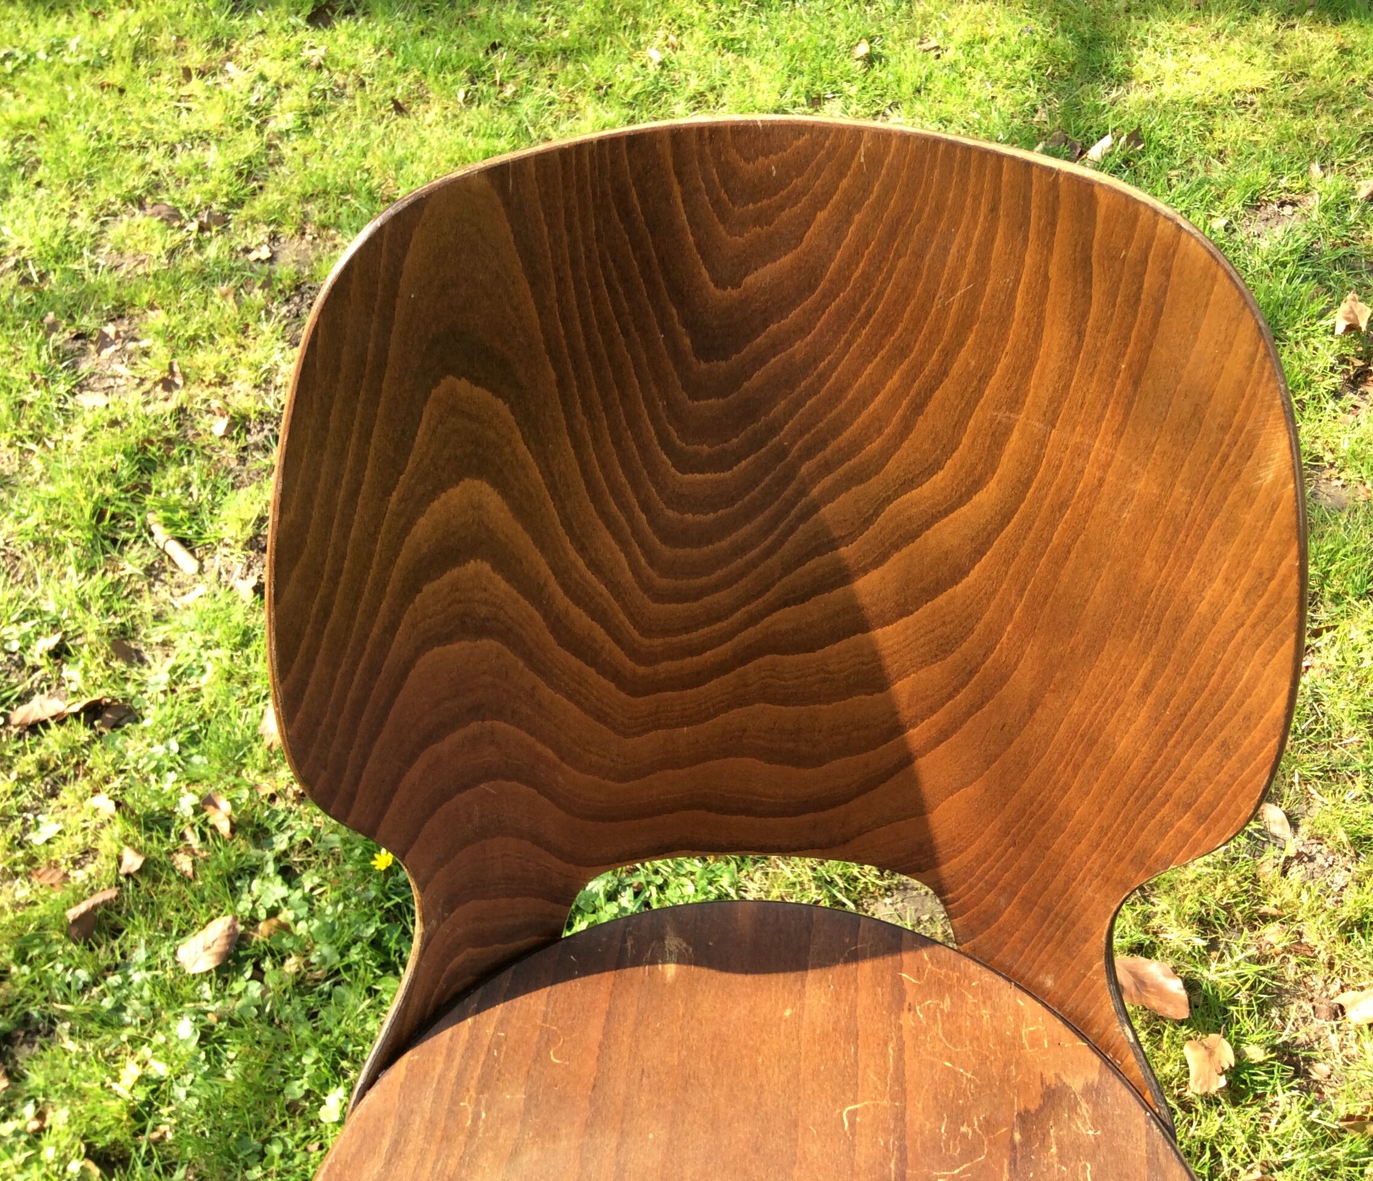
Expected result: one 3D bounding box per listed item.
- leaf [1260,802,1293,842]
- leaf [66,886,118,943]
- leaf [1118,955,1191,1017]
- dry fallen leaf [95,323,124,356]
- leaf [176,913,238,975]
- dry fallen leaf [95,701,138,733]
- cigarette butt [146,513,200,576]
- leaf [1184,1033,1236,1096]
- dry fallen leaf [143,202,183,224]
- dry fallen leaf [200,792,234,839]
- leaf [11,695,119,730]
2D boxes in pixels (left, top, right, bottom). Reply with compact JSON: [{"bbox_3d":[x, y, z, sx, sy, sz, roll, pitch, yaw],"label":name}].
[{"bbox_3d":[0.510,0.201,1.266,0.024,0.015,0.041,-14,49,-13],"label":"leaf"},{"bbox_3d":[-0.487,0.266,1.198,0.048,0.025,0.032,-34,56,-28],"label":"leaf"},{"bbox_3d":[0.366,0.313,1.159,0.070,0.018,0.044,32,54,26],"label":"leaf"},{"bbox_3d":[-0.714,-0.310,1.804,0.033,0.020,0.045,7,44,7],"label":"dry fallen leaf"},{"bbox_3d":[-0.389,0.288,1.188,0.038,0.014,0.055,27,50,25],"label":"leaf"},{"bbox_3d":[-0.532,0.118,1.363,0.040,0.015,0.026,-14,46,-14],"label":"dry fallen leaf"},{"bbox_3d":[-0.512,-0.046,1.455,0.012,0.012,0.088,-30,54,-25],"label":"cigarette butt"},{"bbox_3d":[0.399,0.361,1.114,0.038,0.018,0.052,16,49,15],"label":"leaf"},{"bbox_3d":[-0.686,-0.495,1.913,0.061,0.018,0.036,16,49,15],"label":"dry fallen leaf"},{"bbox_3d":[-0.412,0.197,1.282,0.026,0.016,0.047,-23,49,-22],"label":"dry fallen leaf"},{"bbox_3d":[-0.574,0.112,1.344,0.096,0.022,0.036,-7,47,-7],"label":"leaf"}]

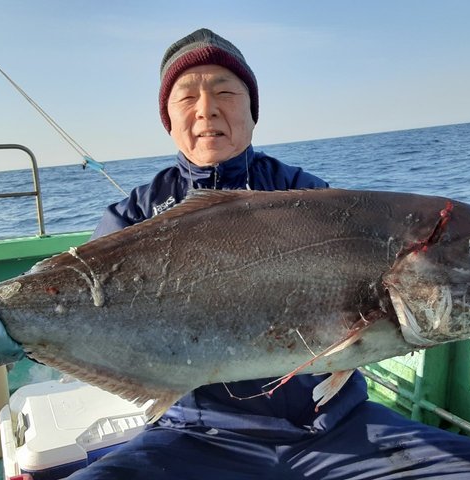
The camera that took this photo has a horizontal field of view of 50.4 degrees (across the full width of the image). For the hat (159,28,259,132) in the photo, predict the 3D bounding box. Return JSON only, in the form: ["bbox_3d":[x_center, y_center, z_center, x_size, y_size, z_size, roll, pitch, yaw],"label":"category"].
[{"bbox_3d":[-0.049,-0.309,0.965,0.192,0.205,0.225,-6,10,1],"label":"hat"}]

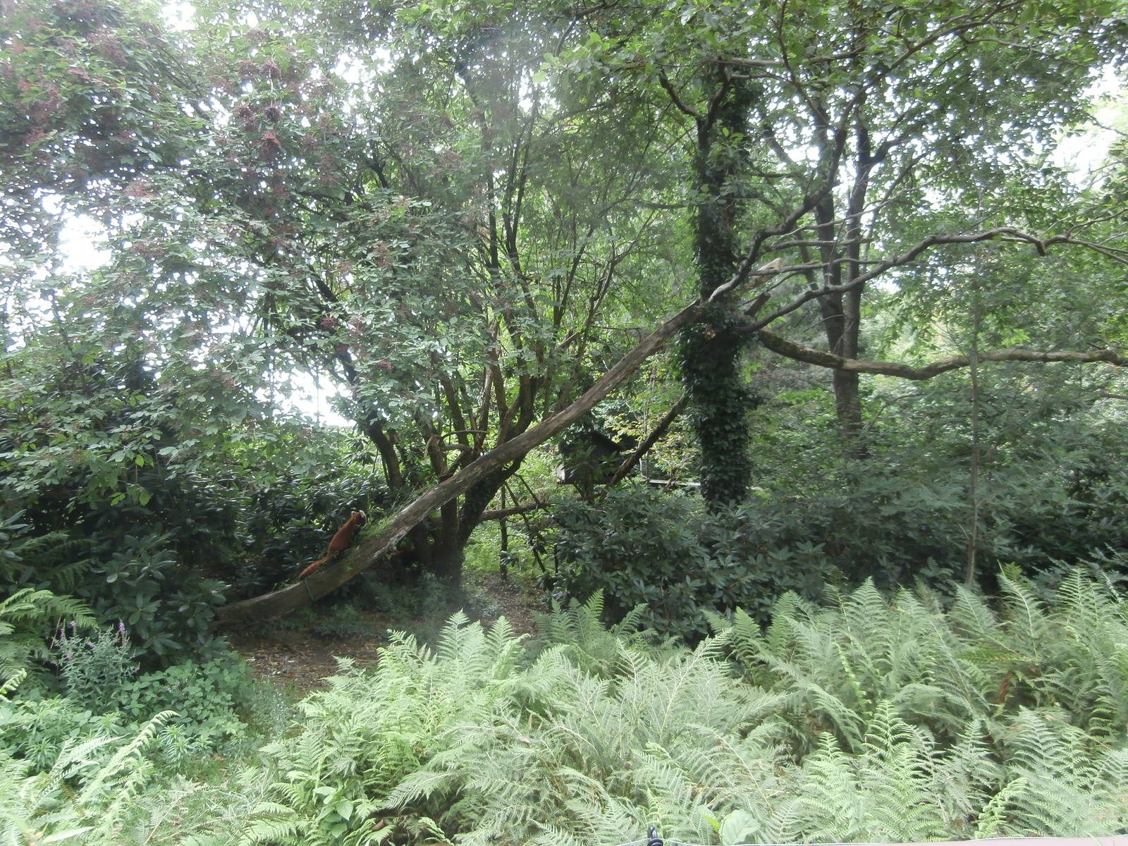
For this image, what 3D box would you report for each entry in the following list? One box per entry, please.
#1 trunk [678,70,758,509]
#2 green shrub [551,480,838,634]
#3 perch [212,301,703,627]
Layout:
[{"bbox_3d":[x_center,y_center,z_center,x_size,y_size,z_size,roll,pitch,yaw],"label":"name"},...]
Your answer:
[{"bbox_3d":[1.780,-1.150,8.900,0.770,5.700,0.770,0,0,0],"label":"trunk"},{"bbox_3d":[1.240,1.290,7.900,2.650,1.420,1.700,0,0,0],"label":"green shrub"},{"bbox_3d":[-0.813,0.423,8.224,5.936,0.557,0.340,-33,9,-14],"label":"perch"}]

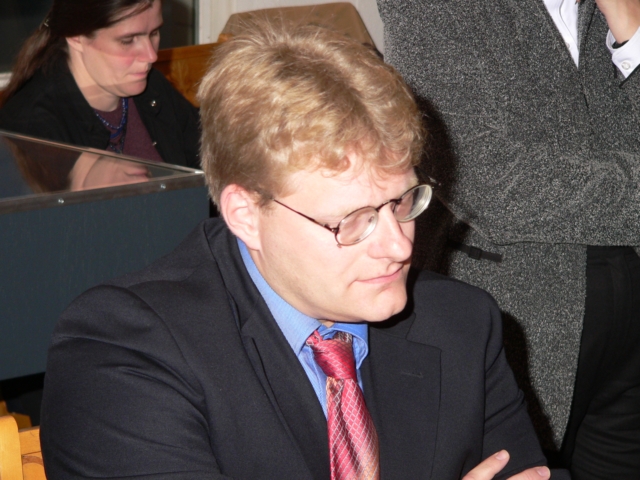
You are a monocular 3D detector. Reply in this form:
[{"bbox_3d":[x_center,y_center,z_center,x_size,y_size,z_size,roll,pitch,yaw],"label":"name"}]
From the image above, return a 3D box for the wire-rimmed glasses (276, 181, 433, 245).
[{"bbox_3d":[0.015,-0.045,2.413,0.140,0.043,0.132,-23,41,-38],"label":"wire-rimmed glasses"}]

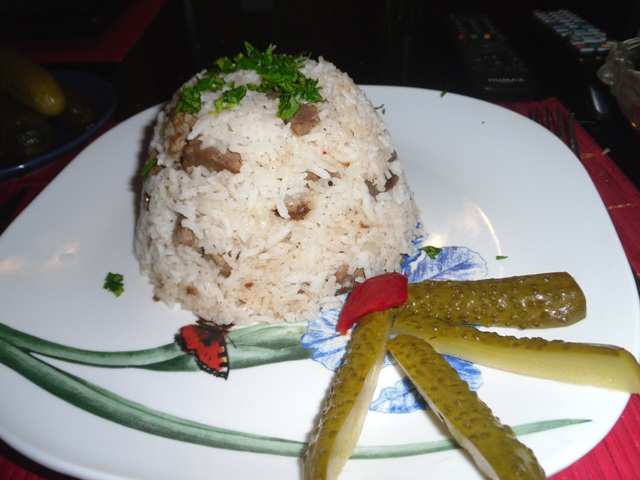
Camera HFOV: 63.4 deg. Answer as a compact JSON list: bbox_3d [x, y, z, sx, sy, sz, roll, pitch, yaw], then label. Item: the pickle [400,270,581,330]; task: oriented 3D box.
[{"bbox_3d":[0.066,0.024,0.209,0.075,0.015,0.021,-1,40,2],"label":"pickle"}]

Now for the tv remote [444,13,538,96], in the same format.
[{"bbox_3d":[0.142,-0.161,0.447,0.046,0.018,0.183,1,40,4],"label":"tv remote"}]

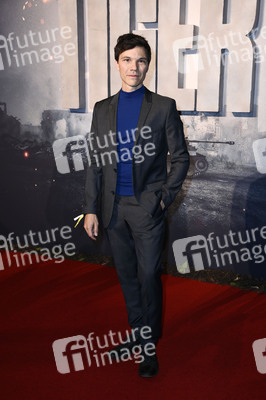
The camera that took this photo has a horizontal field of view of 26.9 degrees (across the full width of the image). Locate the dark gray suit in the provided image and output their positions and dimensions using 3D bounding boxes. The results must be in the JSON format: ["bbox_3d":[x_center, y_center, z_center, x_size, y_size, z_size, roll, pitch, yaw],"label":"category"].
[{"bbox_3d":[0.020,0.118,2.980,0.520,1.430,0.360,4,14,17],"label":"dark gray suit"}]

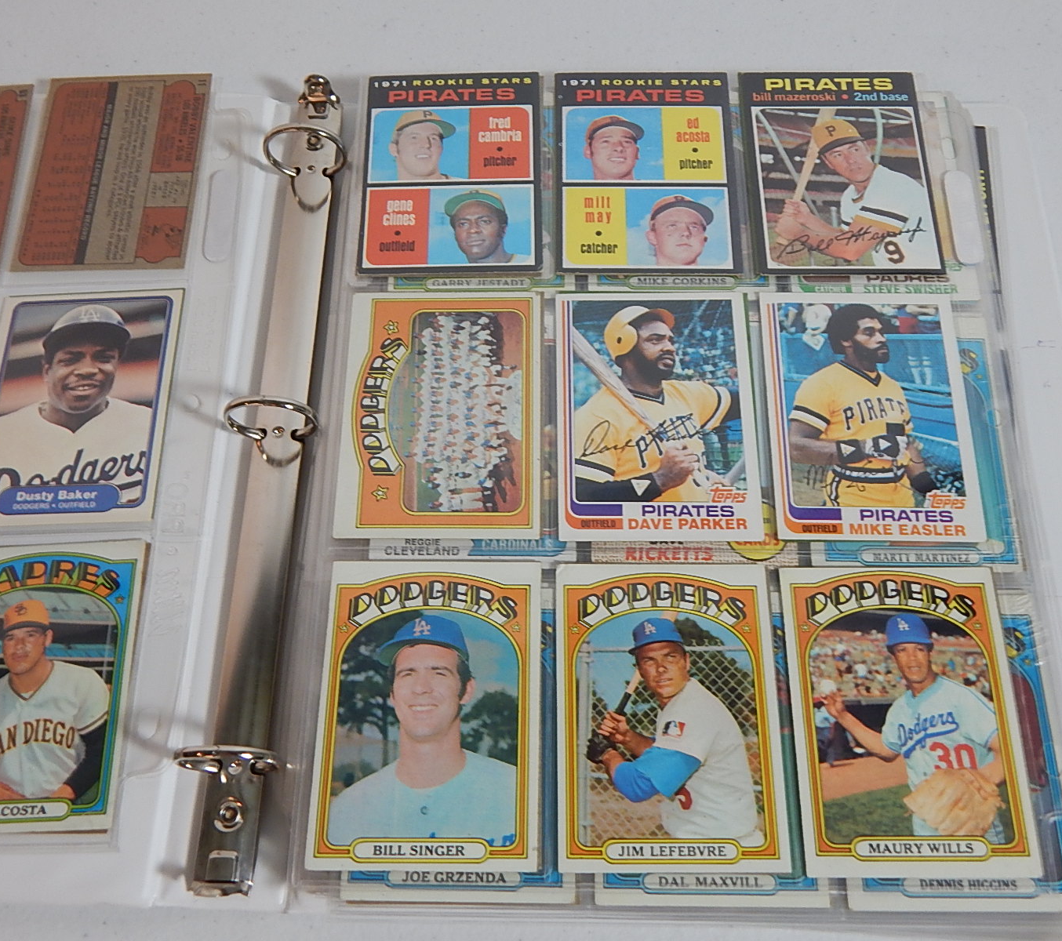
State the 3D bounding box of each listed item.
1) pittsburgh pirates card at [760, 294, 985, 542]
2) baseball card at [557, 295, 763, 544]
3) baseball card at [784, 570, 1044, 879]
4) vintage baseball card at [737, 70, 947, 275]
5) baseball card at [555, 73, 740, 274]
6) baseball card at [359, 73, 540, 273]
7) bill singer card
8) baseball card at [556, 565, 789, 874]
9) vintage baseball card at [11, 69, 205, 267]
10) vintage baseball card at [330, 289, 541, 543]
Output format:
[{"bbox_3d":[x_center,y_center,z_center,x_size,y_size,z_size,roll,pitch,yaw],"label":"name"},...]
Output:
[{"bbox_3d":[0.109,-0.019,0.363,0.064,0.001,0.089,1,66,1],"label":"pittsburgh pirates card"},{"bbox_3d":[0.040,-0.019,0.365,0.064,0.001,0.089,0,66,1],"label":"baseball card"},{"bbox_3d":[0.107,0.070,0.323,0.064,0.001,0.089,0,66,1],"label":"baseball card"},{"bbox_3d":[0.110,-0.108,0.403,0.064,0.001,0.089,0,66,1],"label":"vintage baseball card"},{"bbox_3d":[0.041,-0.108,0.404,0.064,0.001,0.089,0,66,1],"label":"baseball card"},{"bbox_3d":[-0.028,-0.109,0.407,0.064,0.001,0.089,-1,66,1],"label":"baseball card"},{"bbox_3d":[-0.029,0.069,0.325,0.064,0.001,0.089,0,66,1],"label":"bill singer card"},{"bbox_3d":[0.040,0.070,0.326,0.064,0.001,0.089,0,66,1],"label":"baseball card"},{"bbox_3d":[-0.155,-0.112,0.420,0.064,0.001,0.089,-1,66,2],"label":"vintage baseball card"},{"bbox_3d":[-0.029,-0.019,0.366,0.064,0.001,0.089,0,66,1],"label":"vintage baseball card"}]

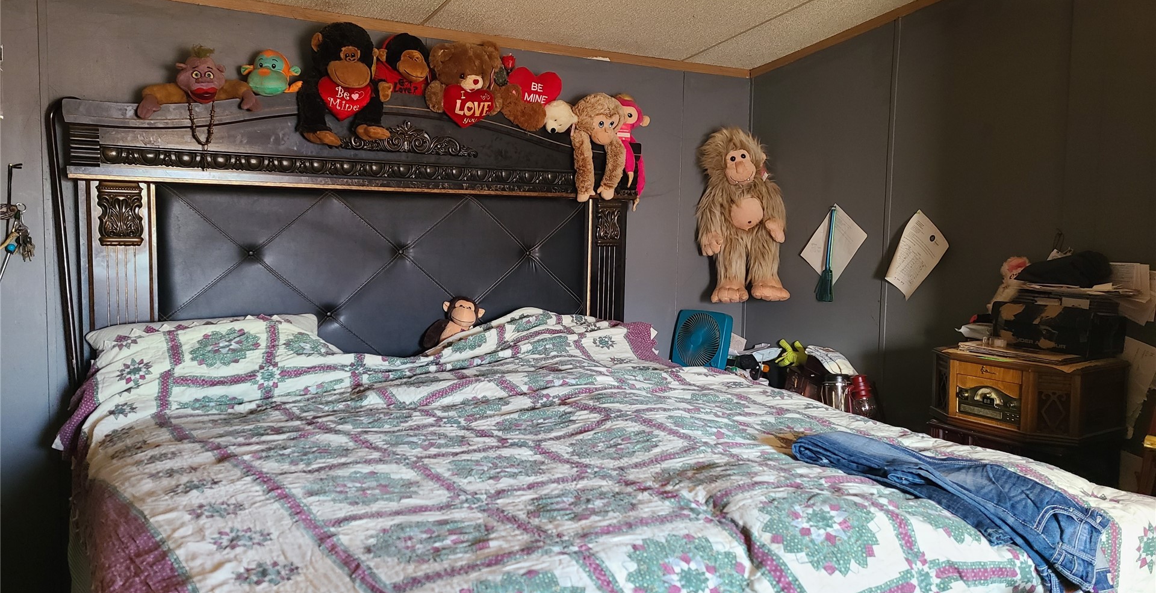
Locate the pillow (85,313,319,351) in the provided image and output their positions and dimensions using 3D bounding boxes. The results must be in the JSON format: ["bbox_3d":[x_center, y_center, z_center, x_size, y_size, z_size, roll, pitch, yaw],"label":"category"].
[{"bbox_3d":[-1.075,0.225,2.598,0.680,0.160,0.430,-2,26,-31],"label":"pillow"}]

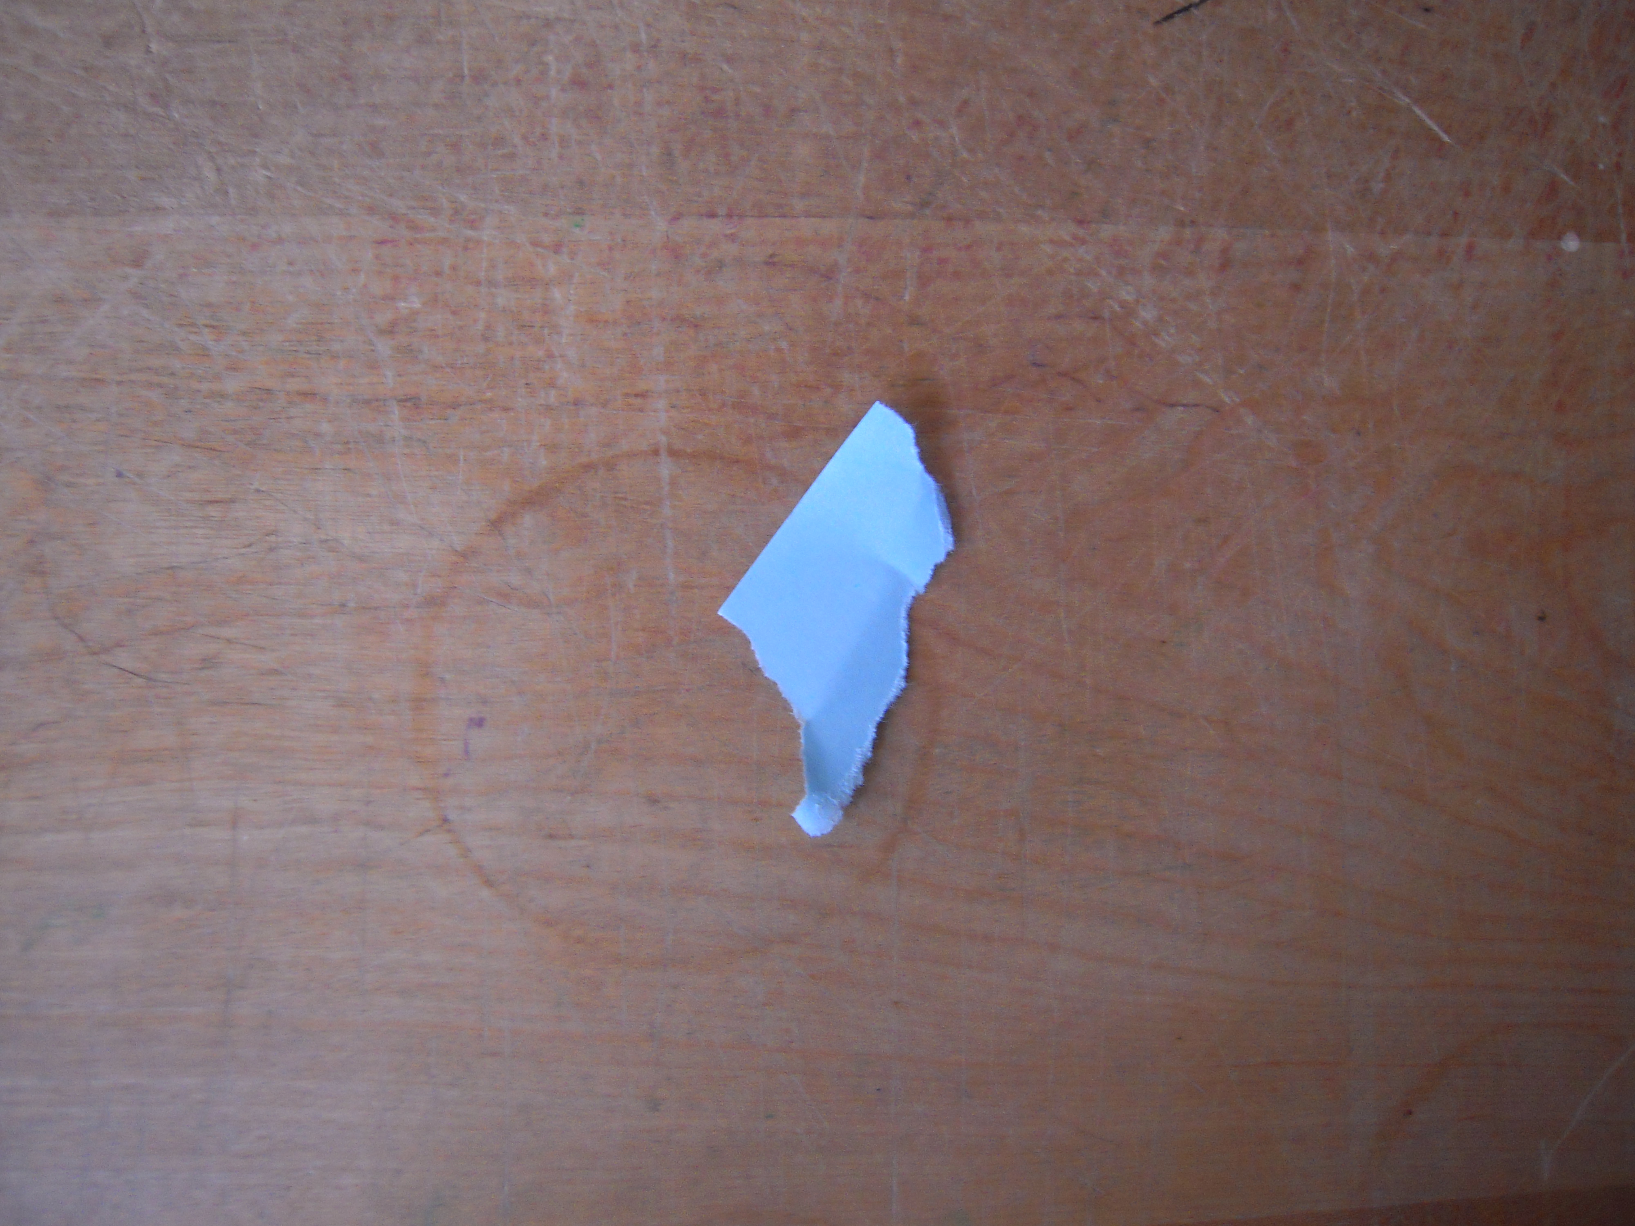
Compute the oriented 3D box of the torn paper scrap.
[{"bbox_3d":[0.002,0.000,0.209,0.033,0.011,0.067,26,88,1],"label":"torn paper scrap"}]

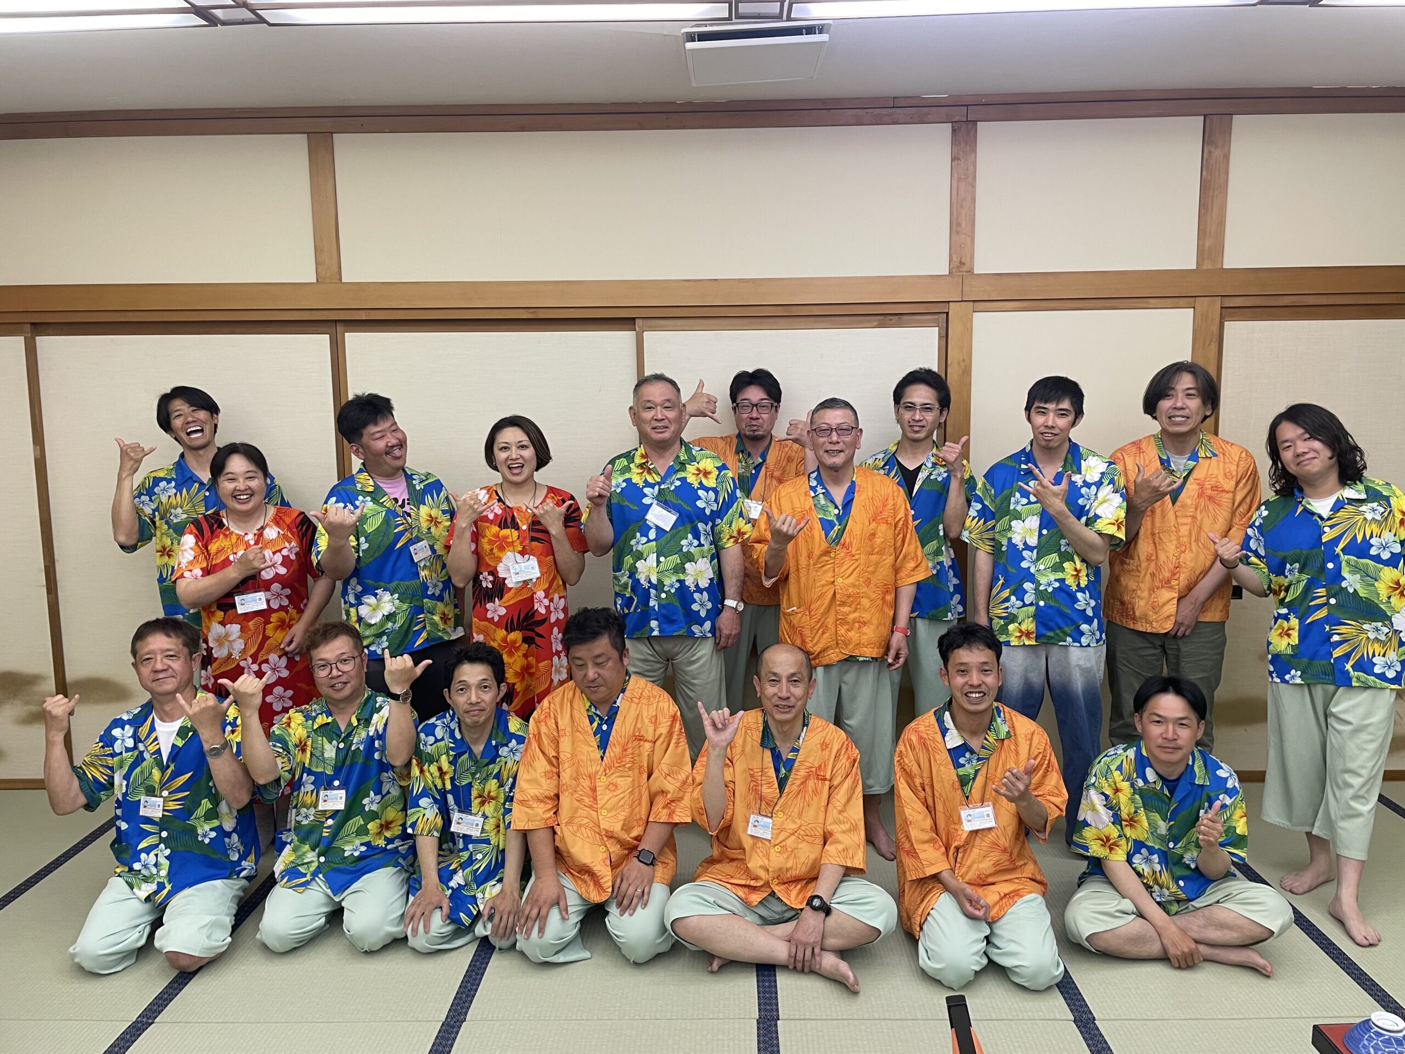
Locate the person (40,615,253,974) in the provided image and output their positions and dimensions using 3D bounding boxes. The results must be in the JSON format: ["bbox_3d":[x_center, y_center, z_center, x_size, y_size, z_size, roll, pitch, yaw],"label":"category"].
[{"bbox_3d":[-1.707,0.785,3.378,0.670,1.000,0.660,-2,8,-9],"label":"person"}]

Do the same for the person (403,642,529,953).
[{"bbox_3d":[-0.753,0.823,3.446,0.450,0.880,0.660,-2,8,-8],"label":"person"}]

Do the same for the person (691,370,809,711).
[{"bbox_3d":[0.207,0.283,4.057,0.560,1.750,0.420,0,8,3],"label":"person"}]

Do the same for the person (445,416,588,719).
[{"bbox_3d":[-0.677,0.408,3.984,0.530,1.640,0.340,-1,8,-5],"label":"person"}]

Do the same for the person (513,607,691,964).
[{"bbox_3d":[-0.310,0.781,3.442,0.570,1.035,0.660,0,8,7],"label":"person"}]

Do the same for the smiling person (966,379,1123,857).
[{"bbox_3d":[1.195,0.340,3.703,0.560,1.710,0.420,2,9,21],"label":"smiling person"}]

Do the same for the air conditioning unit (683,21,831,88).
[{"bbox_3d":[0.180,-1.590,3.587,0.480,0.080,0.520,-1,8,1],"label":"air conditioning unit"}]

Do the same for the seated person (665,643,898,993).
[{"bbox_3d":[0.248,0.846,3.339,0.730,0.920,0.700,0,8,3],"label":"seated person"}]

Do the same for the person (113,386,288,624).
[{"bbox_3d":[-1.906,0.339,4.169,0.600,1.760,0.380,-2,8,-9],"label":"person"}]

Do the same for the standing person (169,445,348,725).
[{"bbox_3d":[-1.537,0.475,3.674,0.560,1.525,0.420,-4,9,-19],"label":"standing person"}]

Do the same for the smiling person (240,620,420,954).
[{"bbox_3d":[-1.201,0.790,3.470,0.630,0.950,0.660,-2,8,-11],"label":"smiling person"}]

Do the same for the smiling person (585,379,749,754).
[{"bbox_3d":[-0.121,0.333,3.943,0.620,1.785,0.380,-1,8,1],"label":"smiling person"}]

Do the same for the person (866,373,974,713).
[{"bbox_3d":[0.836,0.295,4.112,0.480,1.790,0.340,0,8,6],"label":"person"}]

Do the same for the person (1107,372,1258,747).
[{"bbox_3d":[1.795,0.271,3.975,0.570,1.755,0.400,3,9,25],"label":"person"}]

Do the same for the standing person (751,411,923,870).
[{"bbox_3d":[0.479,0.375,3.742,0.610,1.650,0.420,1,8,9],"label":"standing person"}]

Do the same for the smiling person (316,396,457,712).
[{"bbox_3d":[-1.142,0.361,3.872,0.560,1.685,0.450,-6,10,-31],"label":"smiling person"}]

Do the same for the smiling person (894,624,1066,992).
[{"bbox_3d":[0.854,0.804,3.292,0.550,1.000,0.640,1,8,13],"label":"smiling person"}]

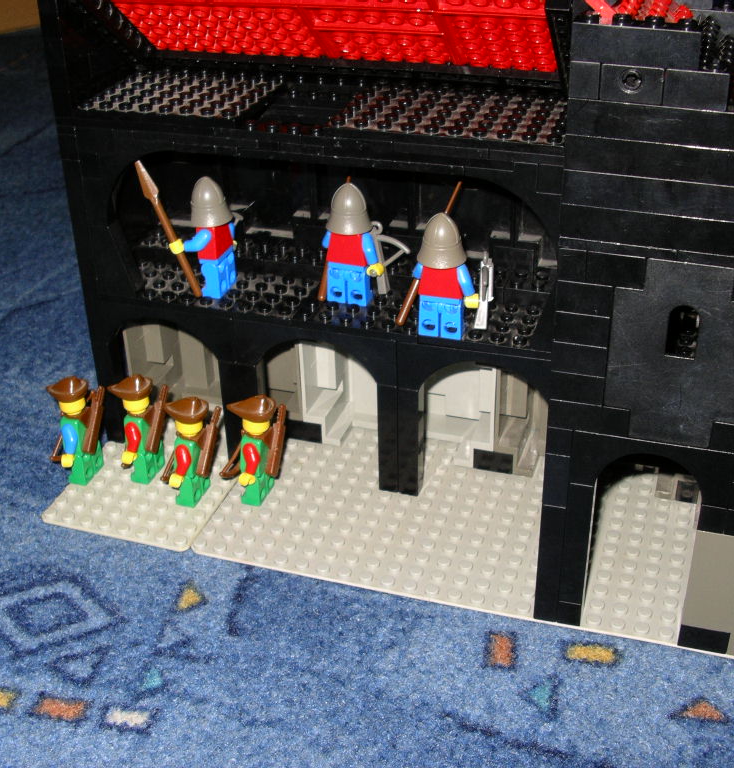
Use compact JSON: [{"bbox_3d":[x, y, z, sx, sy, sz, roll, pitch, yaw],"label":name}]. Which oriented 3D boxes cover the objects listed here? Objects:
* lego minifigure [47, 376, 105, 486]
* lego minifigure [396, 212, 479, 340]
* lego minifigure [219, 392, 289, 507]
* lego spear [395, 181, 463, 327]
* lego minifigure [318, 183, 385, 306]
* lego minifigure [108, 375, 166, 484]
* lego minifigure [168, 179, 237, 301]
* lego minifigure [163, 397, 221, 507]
[{"bbox_3d":[-0.114,0.017,0.445,0.025,0.045,0.025,8,31,16],"label":"lego minifigure"},{"bbox_3d":[0.028,-0.039,0.396,0.025,0.045,0.022,8,31,16],"label":"lego minifigure"},{"bbox_3d":[-0.042,0.024,0.431,0.025,0.045,0.025,8,31,16],"label":"lego minifigure"},{"bbox_3d":[0.023,-0.048,0.409,0.003,0.057,0.006,24,0,0],"label":"lego spear"},{"bbox_3d":[-0.006,-0.053,0.421,0.025,0.046,0.022,8,31,16],"label":"lego minifigure"},{"bbox_3d":[-0.089,0.016,0.446,0.025,0.045,0.025,8,31,16],"label":"lego minifigure"},{"bbox_3d":[-0.060,-0.057,0.430,0.022,0.045,0.025,8,31,16],"label":"lego minifigure"},{"bbox_3d":[-0.068,0.024,0.431,0.025,0.045,0.025,8,31,16],"label":"lego minifigure"}]

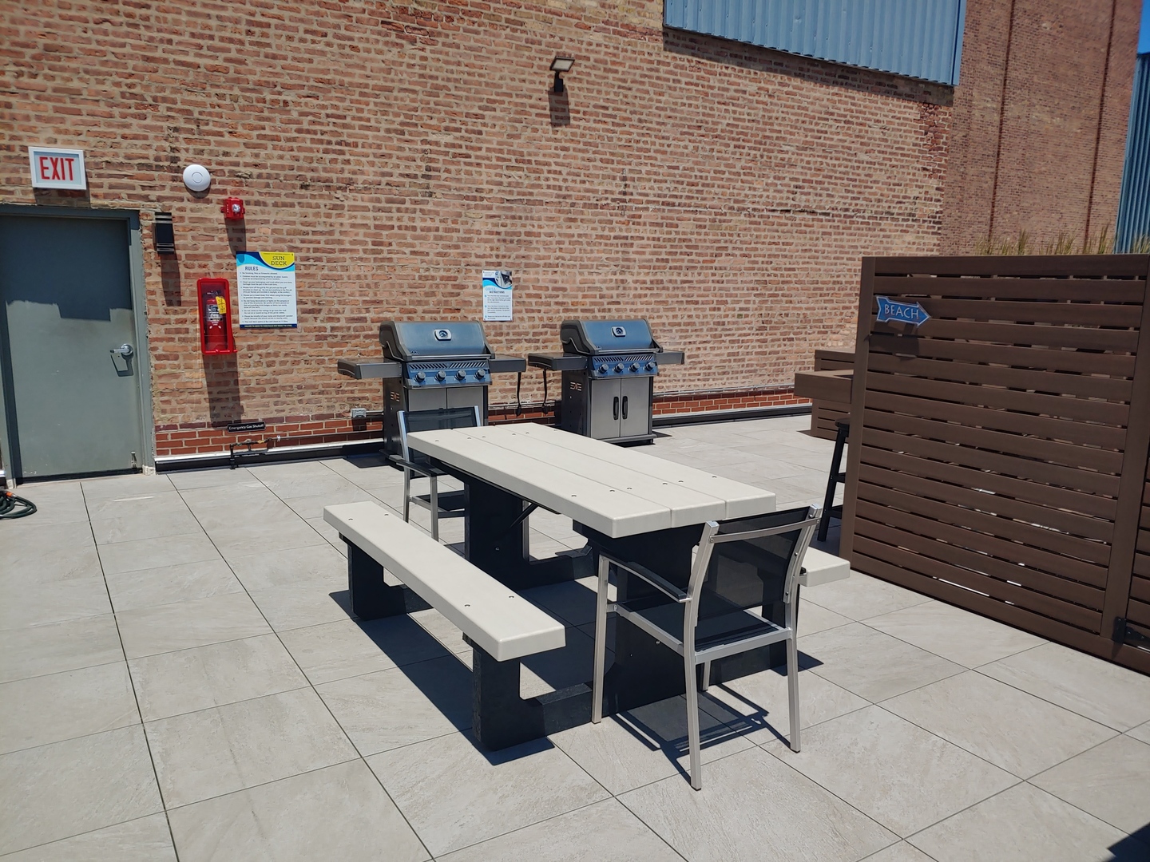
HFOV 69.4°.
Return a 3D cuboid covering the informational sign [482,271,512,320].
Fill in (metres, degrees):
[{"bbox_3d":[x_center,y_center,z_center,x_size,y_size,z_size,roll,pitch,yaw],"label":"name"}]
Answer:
[{"bbox_3d":[-0.742,-1.303,8.020,0.310,0.465,0.015,-5,11,-32],"label":"informational sign"}]

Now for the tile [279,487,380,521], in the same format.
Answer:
[{"bbox_3d":[-1.722,0.535,5.988,0.605,0.020,0.605,-4,11,-33],"label":"tile"}]

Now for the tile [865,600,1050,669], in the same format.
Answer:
[{"bbox_3d":[1.774,0.953,3.897,0.600,0.024,0.600,-5,11,-30],"label":"tile"}]

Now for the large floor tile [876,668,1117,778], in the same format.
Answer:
[{"bbox_3d":[1.569,1.086,3.105,0.605,0.020,0.605,-4,11,-31],"label":"large floor tile"}]

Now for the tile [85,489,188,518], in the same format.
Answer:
[{"bbox_3d":[-3.070,0.529,5.823,0.605,0.020,0.605,-5,11,-34],"label":"tile"}]

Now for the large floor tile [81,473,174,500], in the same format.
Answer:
[{"bbox_3d":[-3.404,0.437,6.332,0.605,0.020,0.605,-5,11,-34],"label":"large floor tile"}]

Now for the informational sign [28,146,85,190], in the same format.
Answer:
[{"bbox_3d":[-3.710,-1.877,5.959,0.335,0.278,0.100,-4,11,-31],"label":"informational sign"}]

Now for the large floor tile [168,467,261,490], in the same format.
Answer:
[{"bbox_3d":[-2.868,0.391,6.602,0.600,0.024,0.600,-4,11,-33],"label":"large floor tile"}]

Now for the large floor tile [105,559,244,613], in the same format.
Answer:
[{"bbox_3d":[-2.135,0.823,4.428,0.605,0.020,0.605,-5,11,-32],"label":"large floor tile"}]

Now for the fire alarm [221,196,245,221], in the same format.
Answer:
[{"bbox_3d":[-2.750,-1.794,6.699,0.155,0.160,0.090,-5,11,-32],"label":"fire alarm"}]

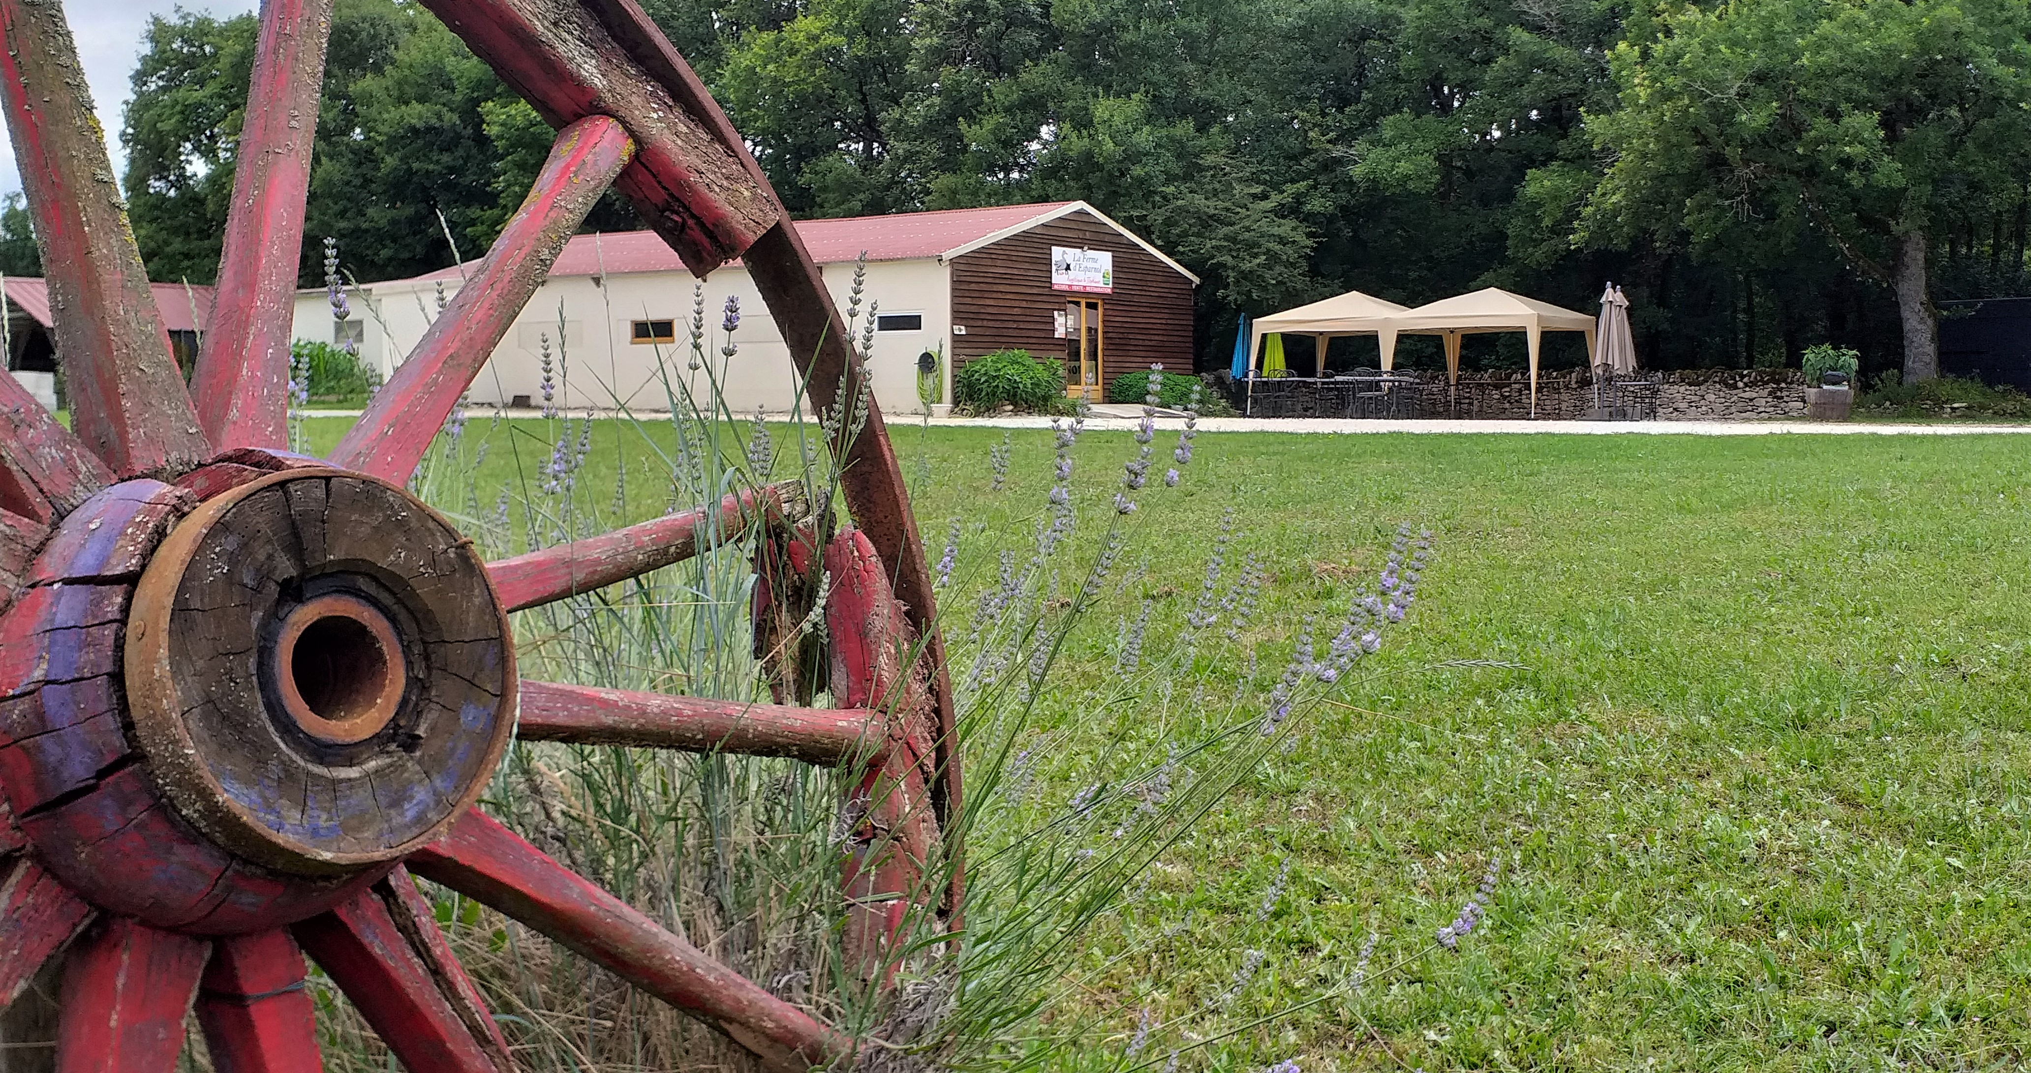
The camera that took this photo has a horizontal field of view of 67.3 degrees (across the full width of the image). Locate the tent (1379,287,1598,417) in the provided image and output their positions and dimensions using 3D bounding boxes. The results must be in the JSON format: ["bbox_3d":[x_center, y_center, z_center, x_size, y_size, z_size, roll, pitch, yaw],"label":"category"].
[{"bbox_3d":[9.470,-3.665,30.290,3.030,2.520,3.030,5,8,41],"label":"tent"}]

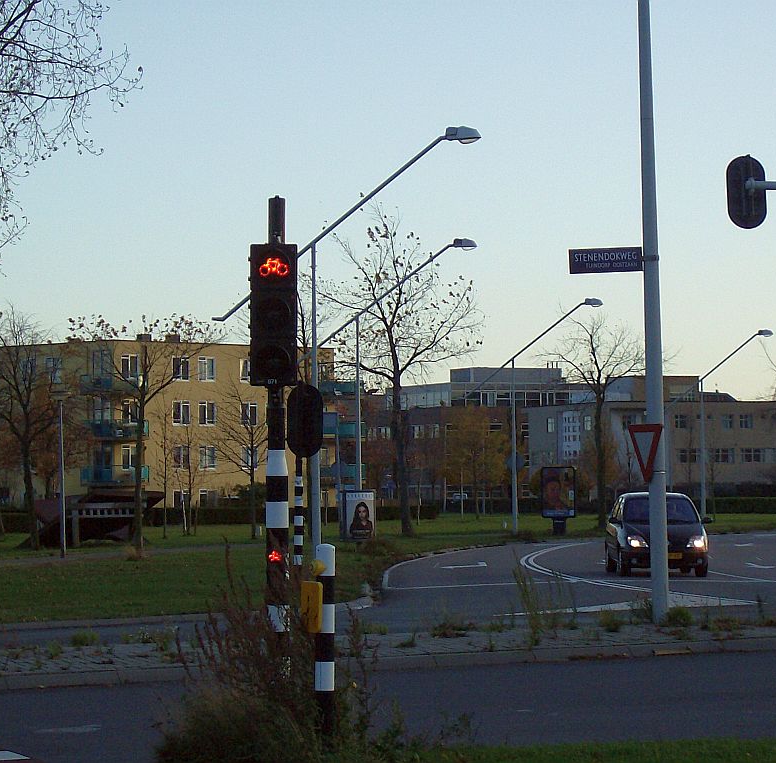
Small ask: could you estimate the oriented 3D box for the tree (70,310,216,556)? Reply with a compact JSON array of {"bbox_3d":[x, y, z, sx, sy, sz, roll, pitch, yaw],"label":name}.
[{"bbox_3d":[-6.855,1.452,89.000,4.200,6.650,4.100,0,-2,0],"label":"tree"}]

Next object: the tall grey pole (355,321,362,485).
[{"bbox_3d":[-0.837,1.488,93.000,0.170,6.750,0.170,-1,-2,0],"label":"tall grey pole"}]

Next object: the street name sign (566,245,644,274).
[{"bbox_3d":[2.736,-1.515,40.000,0.920,0.300,0.030,-2,-2,0],"label":"street name sign"}]

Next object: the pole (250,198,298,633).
[{"bbox_3d":[-0.670,0.536,19.041,0.280,3.280,0.360,-1,-2,12],"label":"pole"}]

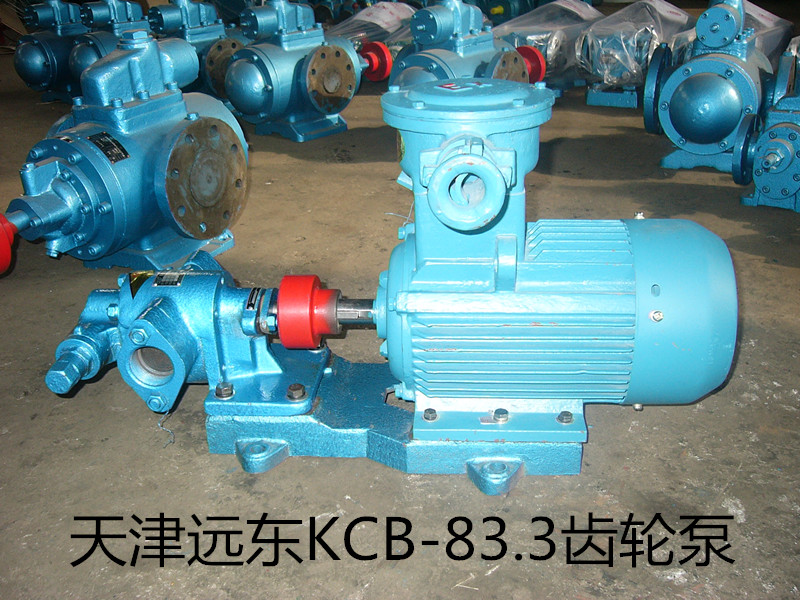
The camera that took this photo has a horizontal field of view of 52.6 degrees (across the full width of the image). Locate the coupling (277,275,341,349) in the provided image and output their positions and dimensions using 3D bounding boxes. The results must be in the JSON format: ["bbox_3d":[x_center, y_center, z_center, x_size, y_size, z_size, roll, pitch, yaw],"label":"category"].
[{"bbox_3d":[-0.097,0.013,0.902,0.061,0.081,0.081,0,23,5],"label":"coupling"}]

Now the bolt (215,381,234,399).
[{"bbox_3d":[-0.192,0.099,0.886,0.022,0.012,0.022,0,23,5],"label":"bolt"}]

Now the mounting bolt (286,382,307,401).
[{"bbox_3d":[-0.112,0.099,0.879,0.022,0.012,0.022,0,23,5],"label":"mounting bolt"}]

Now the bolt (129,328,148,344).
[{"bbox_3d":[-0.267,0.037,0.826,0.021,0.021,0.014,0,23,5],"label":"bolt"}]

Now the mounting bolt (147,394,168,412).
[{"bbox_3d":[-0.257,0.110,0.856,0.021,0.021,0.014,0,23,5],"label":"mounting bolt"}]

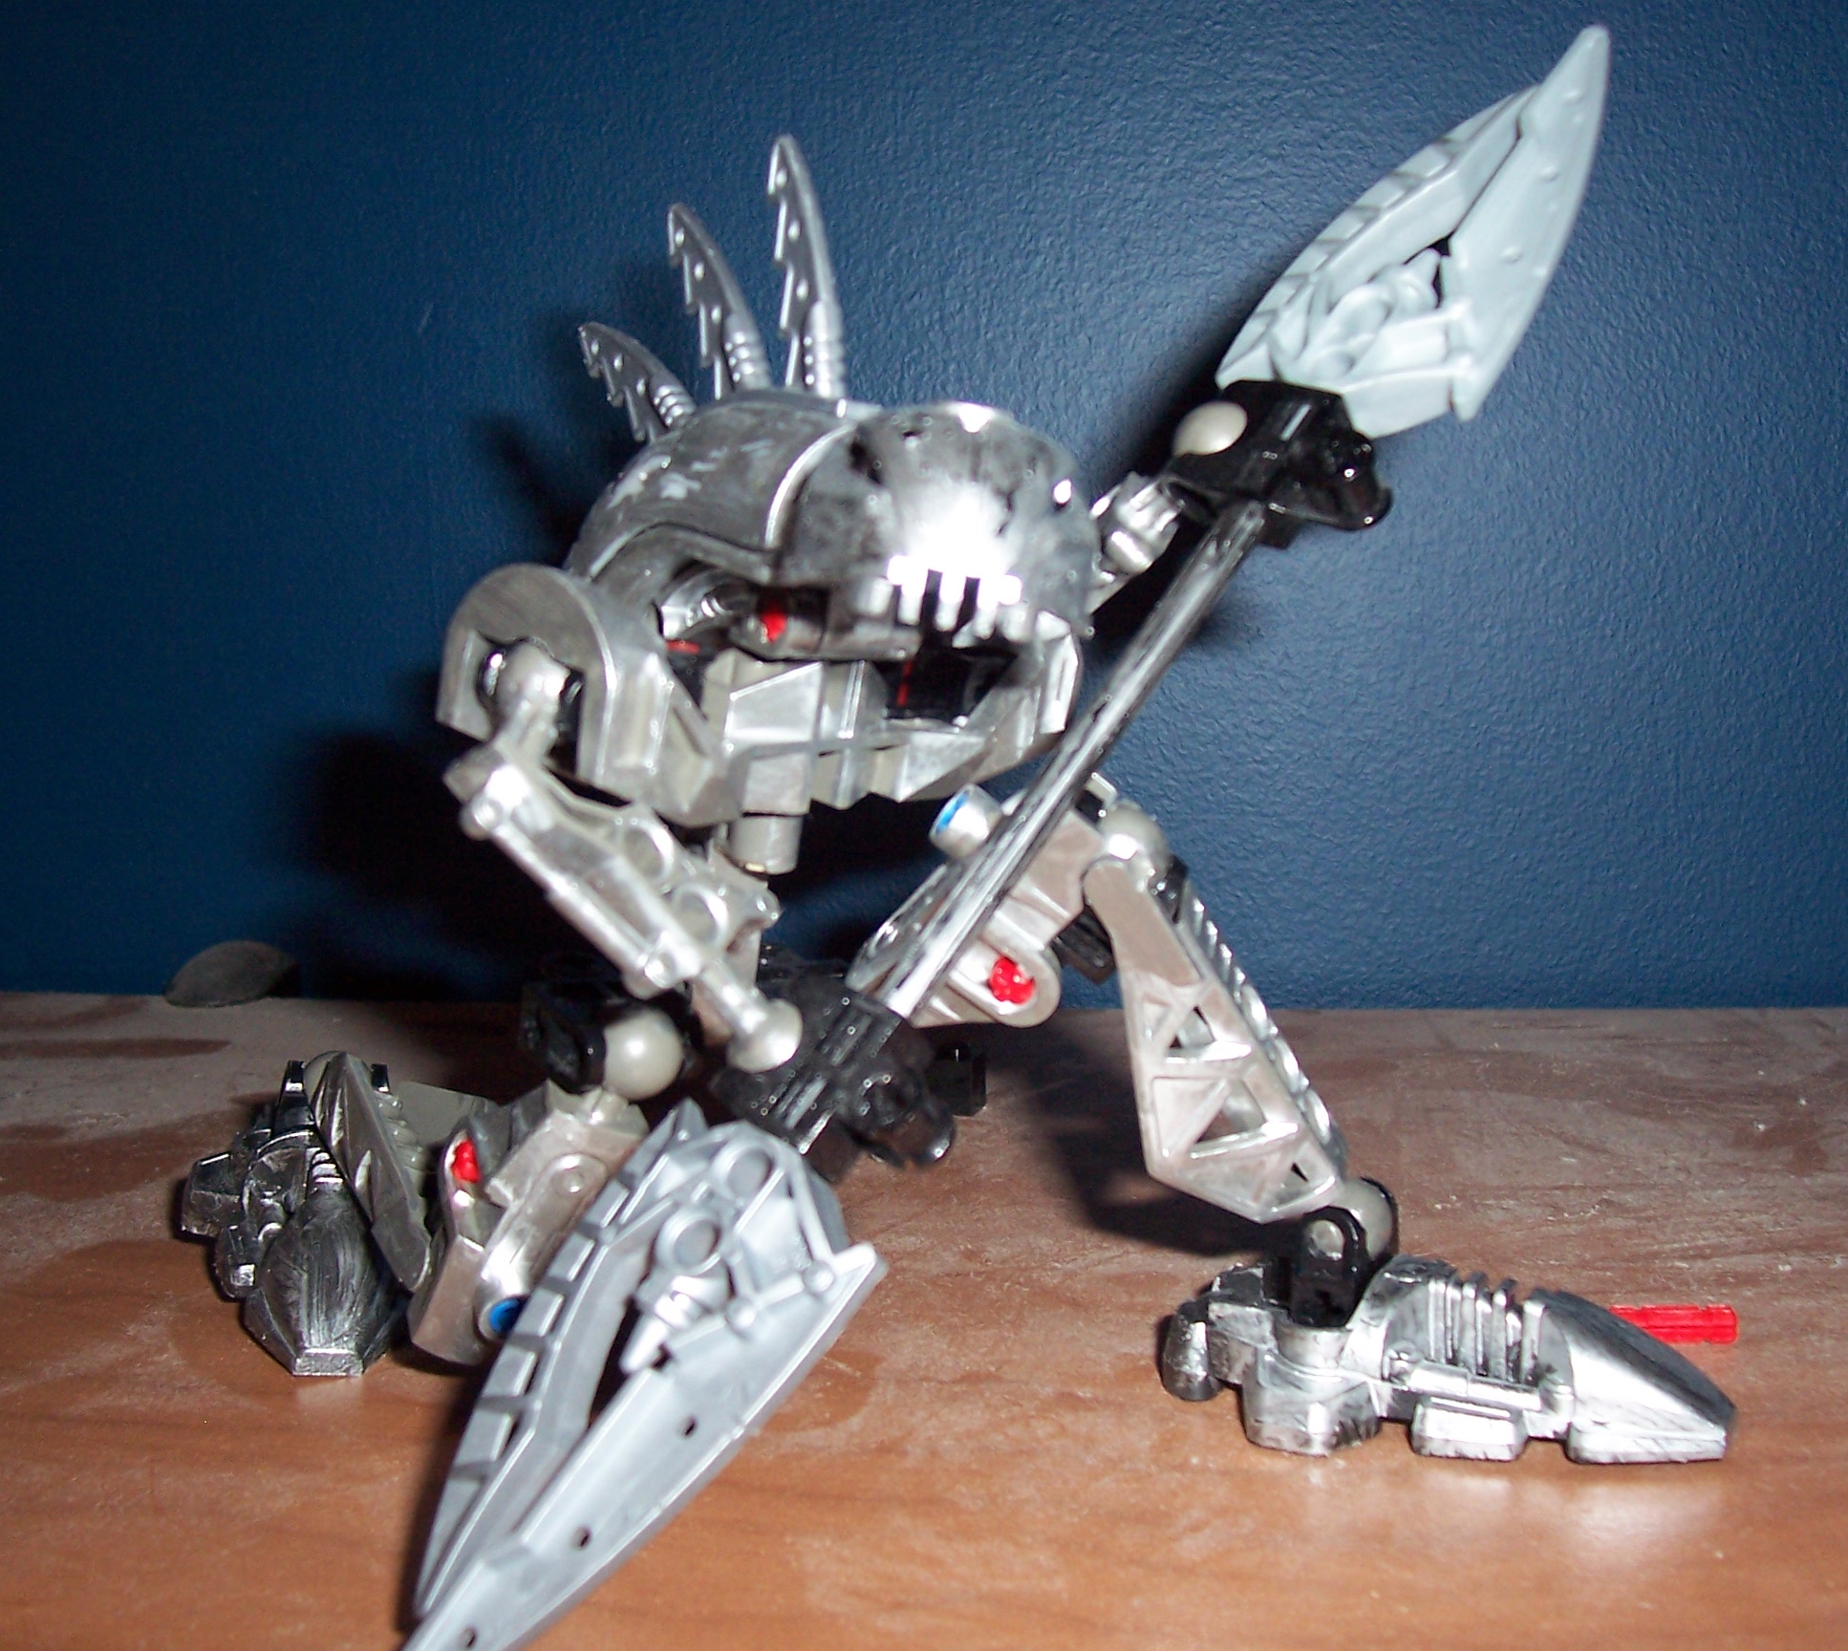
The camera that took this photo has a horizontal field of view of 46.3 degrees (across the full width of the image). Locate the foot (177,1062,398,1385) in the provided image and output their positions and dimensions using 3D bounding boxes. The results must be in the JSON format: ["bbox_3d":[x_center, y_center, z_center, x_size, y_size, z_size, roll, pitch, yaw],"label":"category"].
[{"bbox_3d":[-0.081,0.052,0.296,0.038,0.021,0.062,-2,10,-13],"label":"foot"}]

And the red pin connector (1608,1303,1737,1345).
[{"bbox_3d":[0.096,0.064,0.276,0.016,0.005,0.005,0,10,0],"label":"red pin connector"}]

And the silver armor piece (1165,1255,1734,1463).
[{"bbox_3d":[0.061,0.060,0.257,0.064,0.019,0.039,4,11,21],"label":"silver armor piece"}]

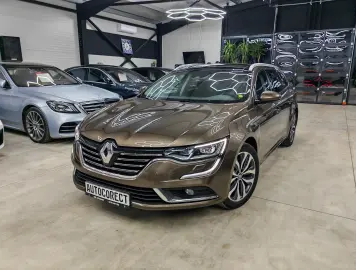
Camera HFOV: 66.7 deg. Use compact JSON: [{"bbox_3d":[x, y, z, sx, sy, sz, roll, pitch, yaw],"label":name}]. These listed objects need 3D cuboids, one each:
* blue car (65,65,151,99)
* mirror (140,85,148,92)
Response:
[{"bbox_3d":[-2.180,-1.340,8.220,4.860,1.450,1.870,9,16,30],"label":"blue car"},{"bbox_3d":[-0.500,-0.675,4.015,0.230,0.150,0.130,9,16,31],"label":"mirror"}]

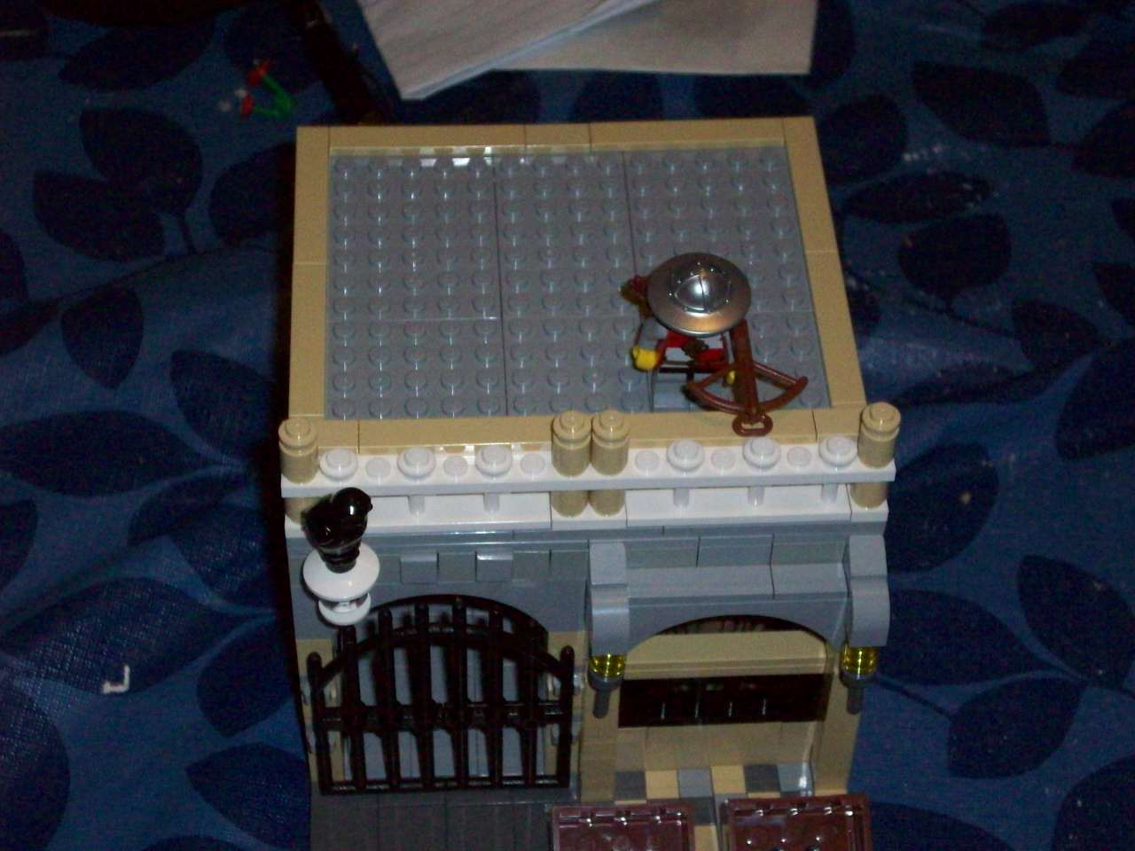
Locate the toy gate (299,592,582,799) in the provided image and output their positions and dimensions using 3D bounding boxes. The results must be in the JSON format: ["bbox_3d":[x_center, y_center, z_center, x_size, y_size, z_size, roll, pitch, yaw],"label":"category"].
[{"bbox_3d":[-0.029,0.062,0.575,0.059,0.075,0.004,-1,49,-3],"label":"toy gate"}]

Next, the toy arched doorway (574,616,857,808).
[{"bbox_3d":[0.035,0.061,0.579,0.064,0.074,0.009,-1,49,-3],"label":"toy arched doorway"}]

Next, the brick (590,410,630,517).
[{"bbox_3d":[0.009,0.008,0.528,0.008,0.027,0.008,-1,49,-3],"label":"brick"}]

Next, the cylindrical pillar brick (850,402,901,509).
[{"bbox_3d":[0.065,0.006,0.531,0.008,0.027,0.008,1,49,-1],"label":"cylindrical pillar brick"}]

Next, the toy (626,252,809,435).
[{"bbox_3d":[0.033,-0.014,0.547,0.038,0.042,0.032,-1,49,-3],"label":"toy"}]

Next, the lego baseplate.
[{"bbox_3d":[0.000,-0.033,0.591,0.112,0.005,0.088,-1,49,-3],"label":"lego baseplate"}]

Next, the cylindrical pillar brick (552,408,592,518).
[{"bbox_3d":[0.001,0.008,0.528,0.008,0.027,0.008,1,49,-1],"label":"cylindrical pillar brick"}]

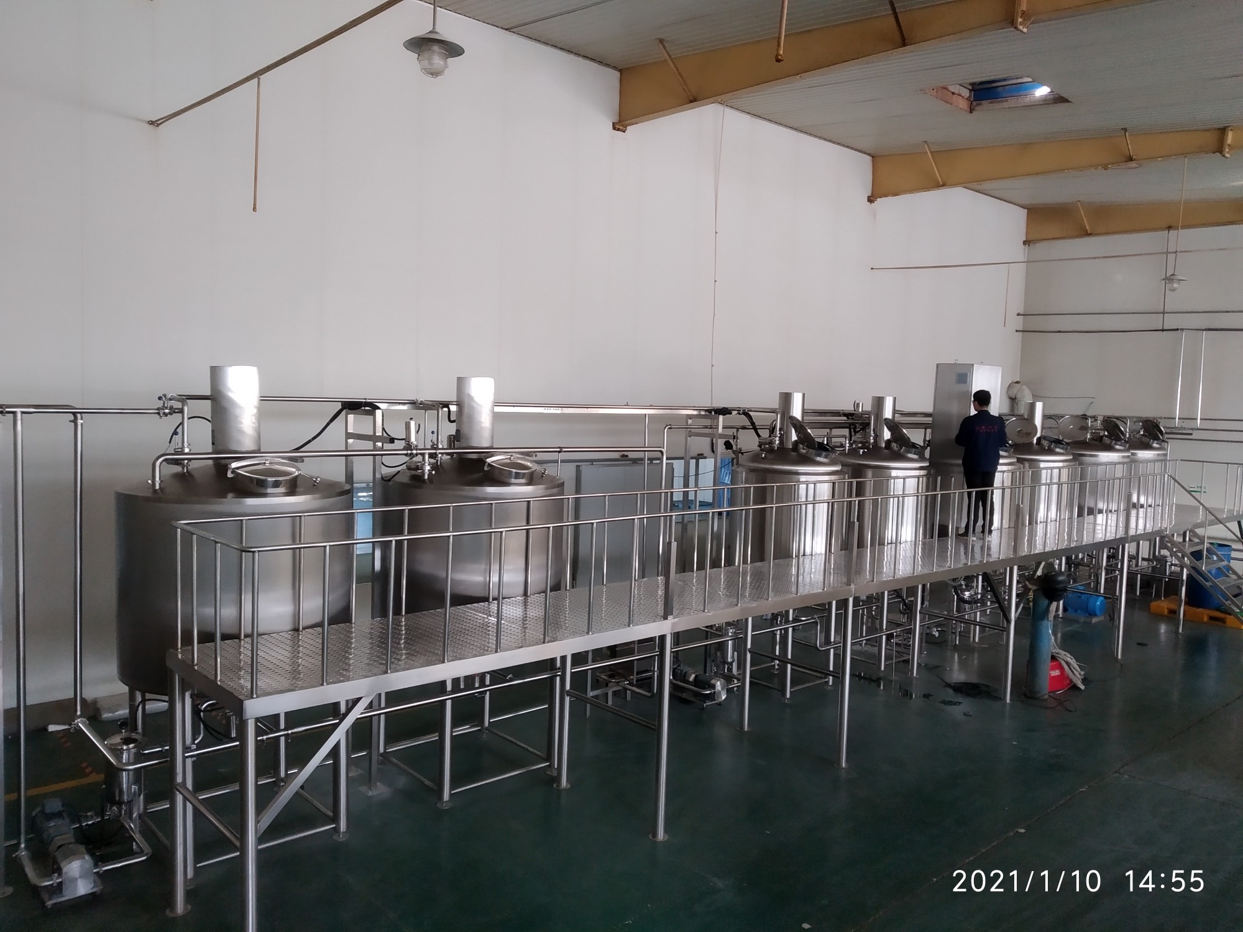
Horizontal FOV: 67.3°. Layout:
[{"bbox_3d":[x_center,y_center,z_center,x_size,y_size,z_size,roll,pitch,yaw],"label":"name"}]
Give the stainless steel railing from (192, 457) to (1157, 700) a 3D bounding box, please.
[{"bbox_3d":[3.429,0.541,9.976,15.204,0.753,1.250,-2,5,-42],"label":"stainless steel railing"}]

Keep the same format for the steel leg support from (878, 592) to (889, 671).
[{"bbox_3d":[3.117,1.899,10.986,0.090,1.052,0.090,-2,5,-42],"label":"steel leg support"}]

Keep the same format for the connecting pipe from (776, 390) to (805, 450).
[{"bbox_3d":[1.859,-0.496,10.210,0.258,0.599,0.258,-2,5,-42],"label":"connecting pipe"}]

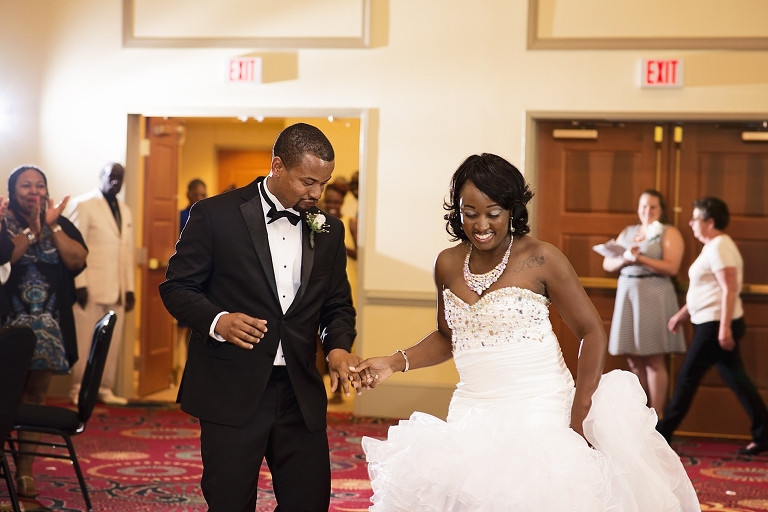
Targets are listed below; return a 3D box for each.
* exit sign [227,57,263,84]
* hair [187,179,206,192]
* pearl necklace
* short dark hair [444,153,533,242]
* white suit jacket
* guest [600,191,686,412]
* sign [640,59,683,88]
[{"bbox_3d":[-1.013,-1.353,13.173,0.295,0.200,0.060,2,2,18],"label":"exit sign"},{"bbox_3d":[-1.657,-0.613,16.000,0.165,0.150,0.190,1,2,-27],"label":"hair"},{"bbox_3d":[0.288,0.018,5.000,0.145,0.165,0.125,2,2,22],"label":"pearl necklace"},{"bbox_3d":[0.289,-0.161,5.020,0.230,0.240,0.235,2,17,14],"label":"short dark hair"},{"bbox_3d":[-2.079,-0.069,13.250,0.520,0.840,0.320,0,2,-37],"label":"white suit jacket"},{"bbox_3d":[1.730,0.394,11.950,0.500,1.650,0.420,3,2,36],"label":"guest"},{"bbox_3d":[1.873,-1.228,12.215,0.295,0.200,0.060,2,2,18],"label":"sign"}]

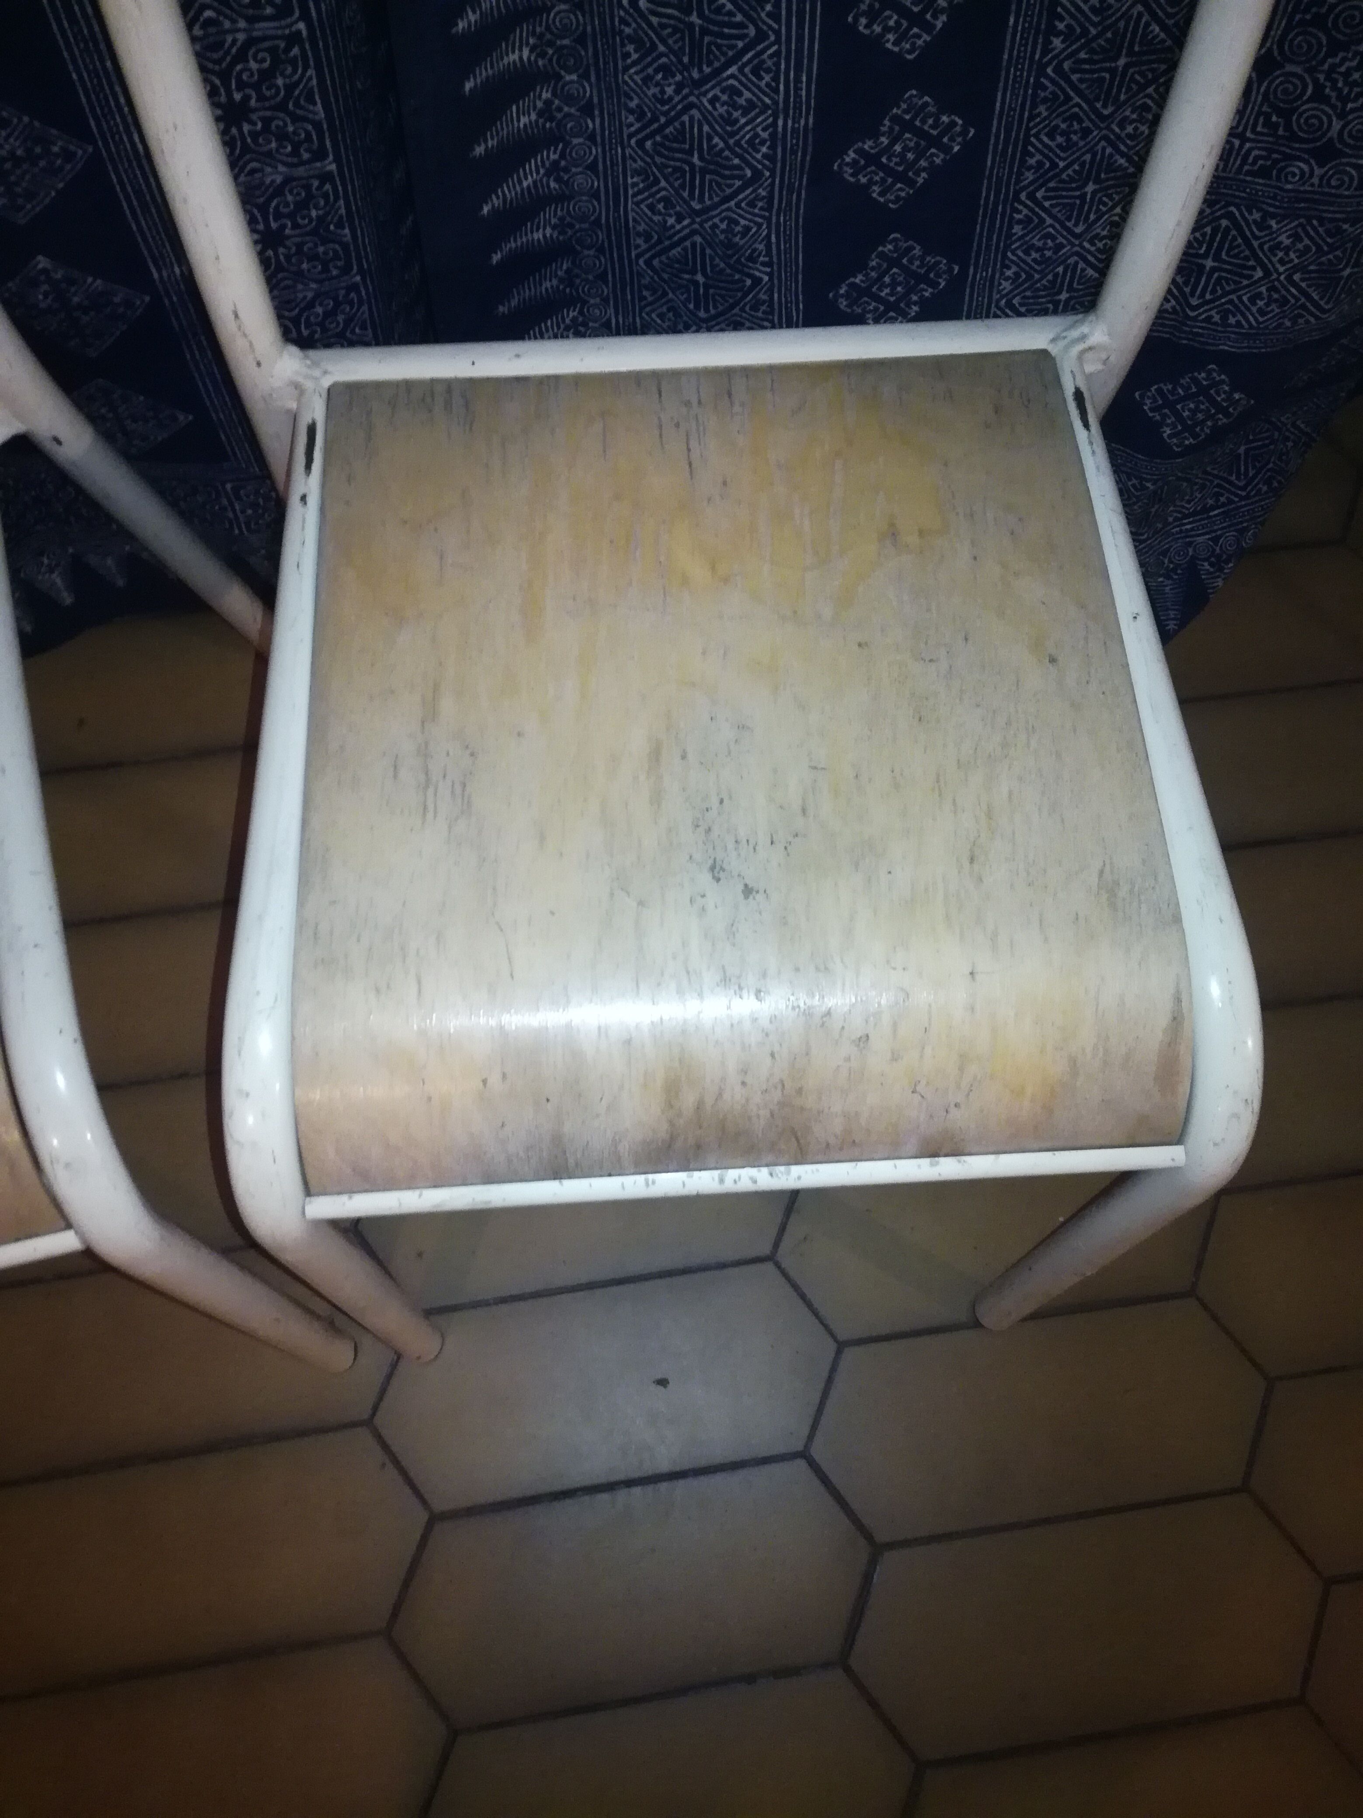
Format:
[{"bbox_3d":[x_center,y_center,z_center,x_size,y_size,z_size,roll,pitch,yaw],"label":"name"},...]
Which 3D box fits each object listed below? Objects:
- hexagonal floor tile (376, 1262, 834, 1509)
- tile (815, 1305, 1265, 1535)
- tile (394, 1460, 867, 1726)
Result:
[{"bbox_3d":[-0.047,0.310,0.925,0.302,0.010,0.116,-8,71,-4],"label":"hexagonal floor tile"},{"bbox_3d":[0.234,0.331,0.924,0.302,0.010,0.116,-8,71,-4],"label":"tile"},{"bbox_3d":[-0.029,0.425,0.886,0.302,0.010,0.116,-8,71,-4],"label":"tile"}]

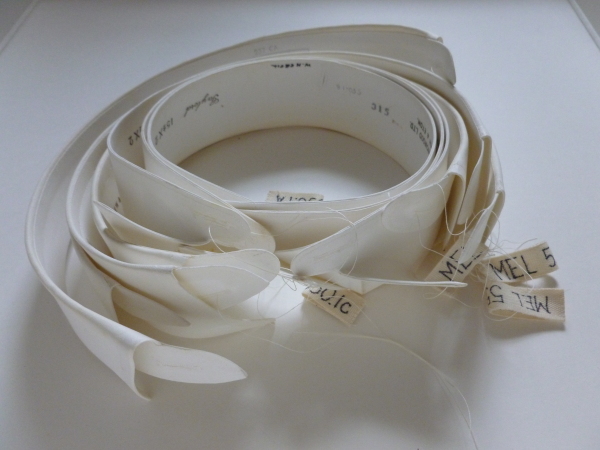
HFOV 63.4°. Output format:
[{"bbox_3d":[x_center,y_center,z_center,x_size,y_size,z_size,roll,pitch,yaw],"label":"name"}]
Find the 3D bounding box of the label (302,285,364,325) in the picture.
[{"bbox_3d":[0.016,0.036,0.239,0.030,0.005,0.015,28,56,21],"label":"label"}]

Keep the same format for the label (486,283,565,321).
[{"bbox_3d":[0.110,0.036,0.235,0.037,0.007,0.015,6,52,4],"label":"label"}]

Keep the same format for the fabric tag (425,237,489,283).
[{"bbox_3d":[0.082,0.018,0.249,0.015,0.005,0.034,35,59,25],"label":"fabric tag"}]

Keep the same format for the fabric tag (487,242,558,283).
[{"bbox_3d":[0.113,0.019,0.248,0.037,0.007,0.015,-14,53,-11],"label":"fabric tag"}]

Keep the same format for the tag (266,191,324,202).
[{"bbox_3d":[-0.003,-0.013,0.279,0.032,0.003,0.015,4,51,3],"label":"tag"}]

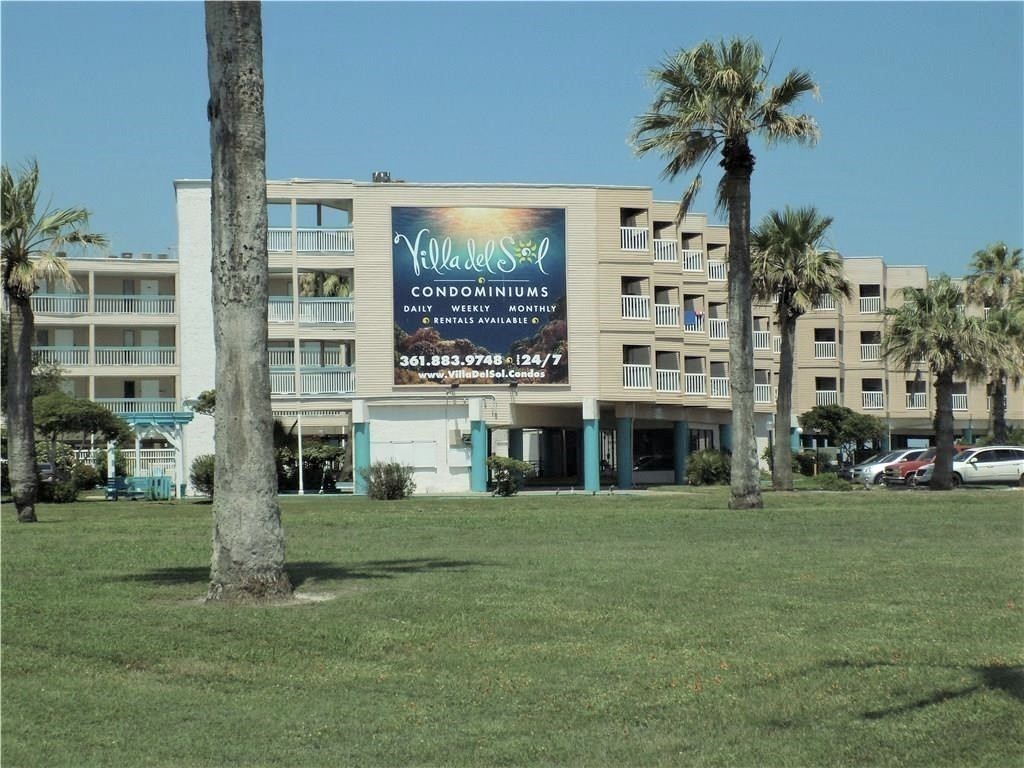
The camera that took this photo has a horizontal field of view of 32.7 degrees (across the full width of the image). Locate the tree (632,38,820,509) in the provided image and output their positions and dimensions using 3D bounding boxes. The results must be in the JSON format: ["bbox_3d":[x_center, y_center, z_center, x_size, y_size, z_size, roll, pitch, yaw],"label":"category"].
[{"bbox_3d":[5.875,-3.026,47.800,5.000,12.700,4.900,-1,-3,0],"label":"tree"}]

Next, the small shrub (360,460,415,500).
[{"bbox_3d":[-4.651,3.605,65.200,1.980,1.480,1.850,-1,-3,0],"label":"small shrub"}]

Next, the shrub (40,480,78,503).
[{"bbox_3d":[-17.168,4.065,66.000,1.500,0.840,1.400,-1,-3,0],"label":"shrub"}]

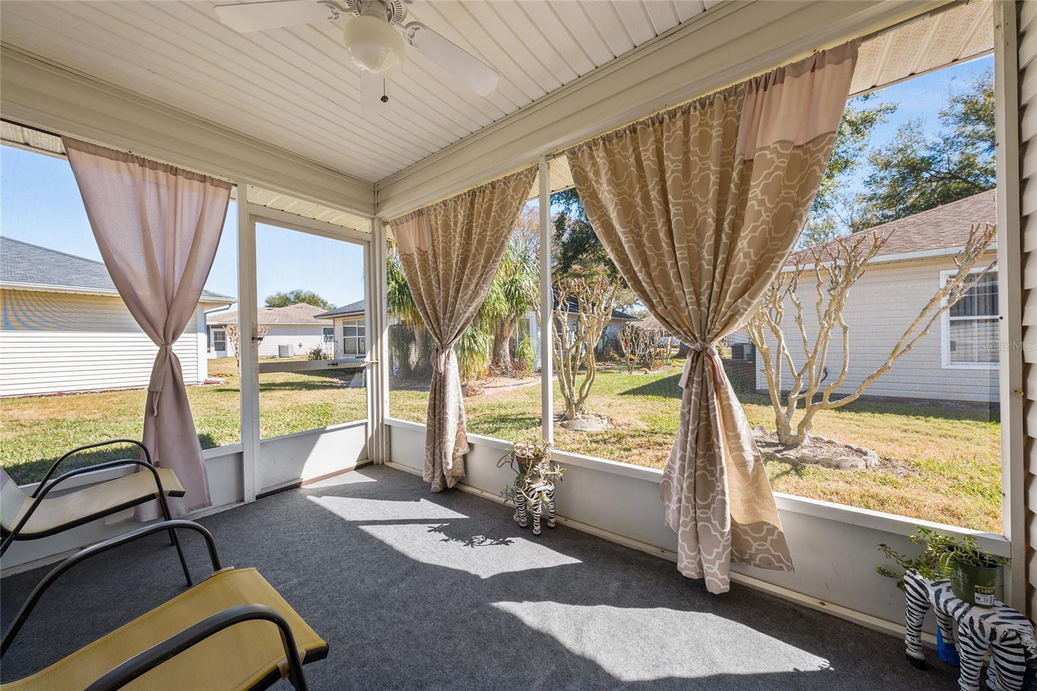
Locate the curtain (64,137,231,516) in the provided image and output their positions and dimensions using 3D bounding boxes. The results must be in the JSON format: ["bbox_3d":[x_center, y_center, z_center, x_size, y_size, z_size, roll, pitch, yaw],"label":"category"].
[{"bbox_3d":[-2.096,-0.033,2.045,0.139,2.119,0.688,-1,0,36],"label":"curtain"}]

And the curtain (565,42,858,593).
[{"bbox_3d":[0.725,-0.053,1.552,1.188,2.151,0.193,-1,0,36],"label":"curtain"}]

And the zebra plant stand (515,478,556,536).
[{"bbox_3d":[0.090,0.921,2.035,0.144,0.278,0.235,-1,0,-39],"label":"zebra plant stand"}]

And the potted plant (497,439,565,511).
[{"bbox_3d":[0.067,0.727,1.998,0.353,0.396,0.278,-1,0,36],"label":"potted plant"}]

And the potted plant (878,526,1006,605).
[{"bbox_3d":[1.329,0.672,1.087,0.268,0.214,0.193,-1,0,36],"label":"potted plant"}]

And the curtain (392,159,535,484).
[{"bbox_3d":[-0.520,-0.036,2.469,1.477,2.151,0.182,-1,0,36],"label":"curtain"}]

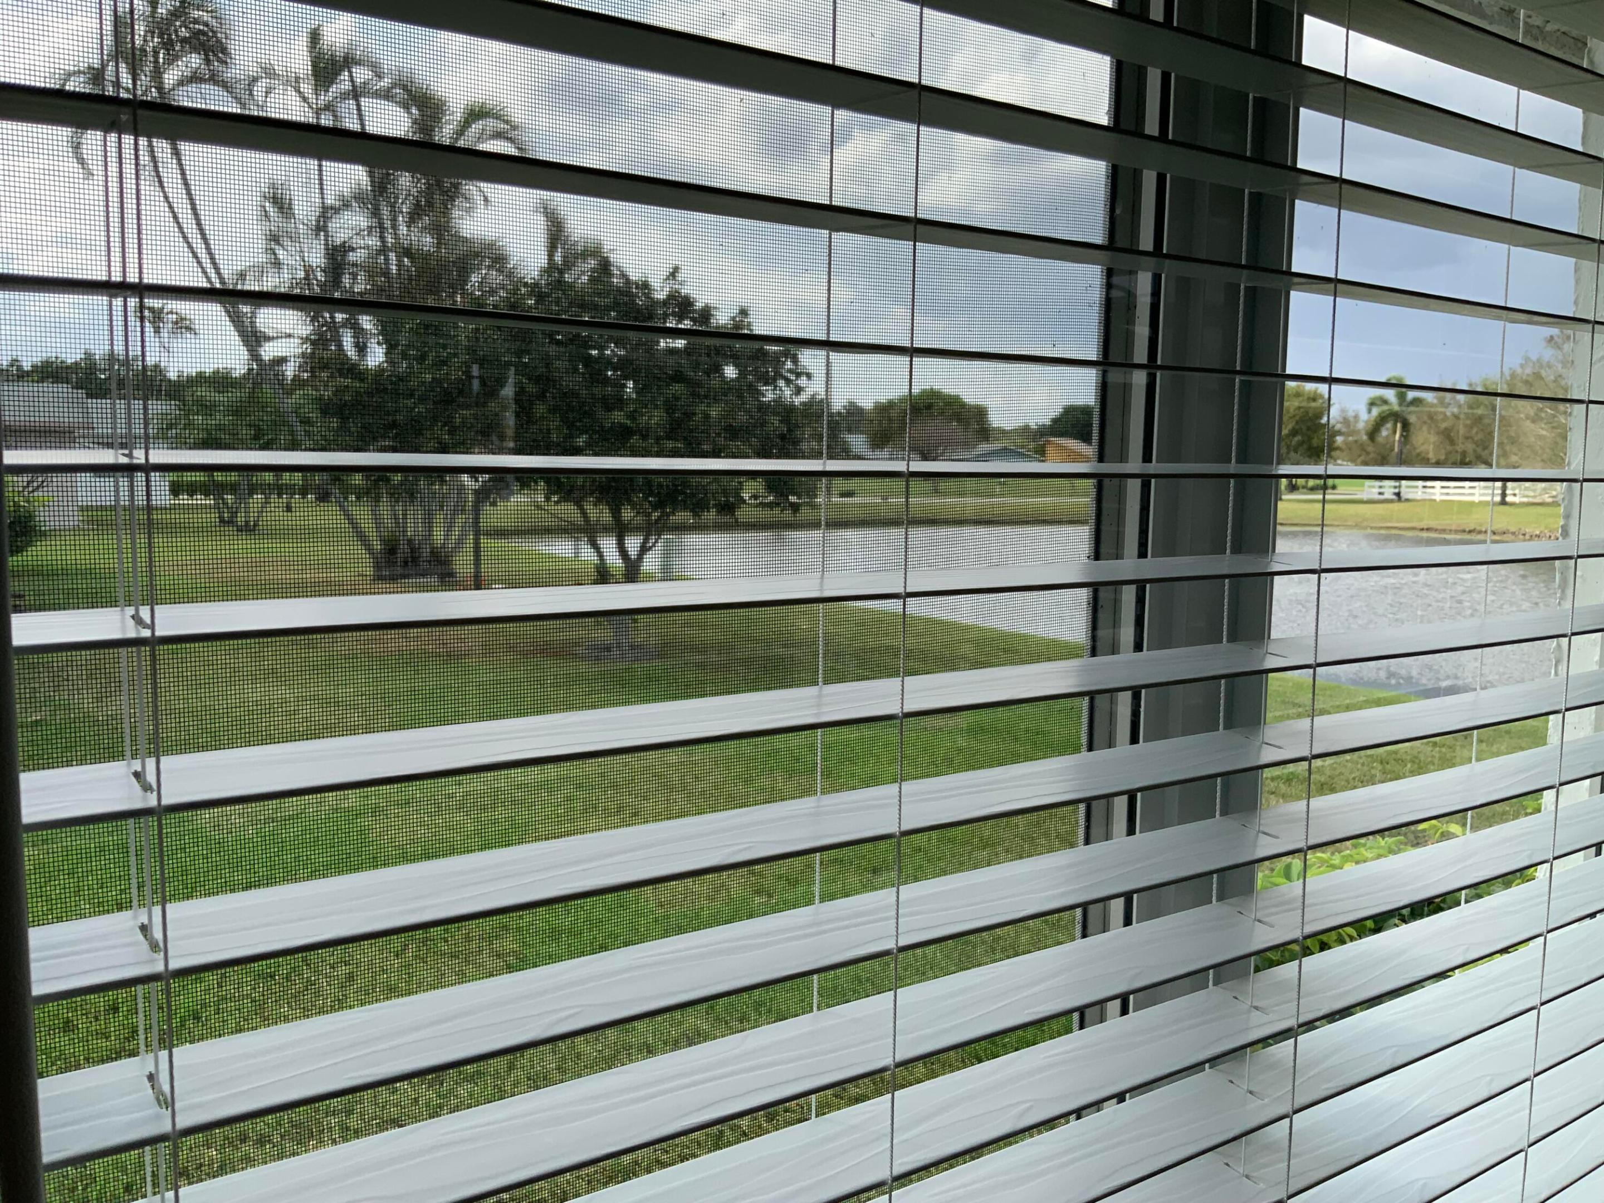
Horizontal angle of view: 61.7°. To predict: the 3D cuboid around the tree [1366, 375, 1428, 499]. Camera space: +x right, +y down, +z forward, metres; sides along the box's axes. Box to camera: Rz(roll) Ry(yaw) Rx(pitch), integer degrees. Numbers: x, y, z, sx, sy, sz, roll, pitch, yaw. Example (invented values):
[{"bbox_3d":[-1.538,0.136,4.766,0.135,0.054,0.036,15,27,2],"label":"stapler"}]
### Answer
[{"bbox_3d":[37.653,-10.384,85.000,4.100,7.900,4.100,4,7,24],"label":"tree"}]

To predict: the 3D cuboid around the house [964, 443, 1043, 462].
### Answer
[{"bbox_3d":[22.032,-15.597,150.000,9.500,4.200,11.000,-1,6,-14],"label":"house"}]

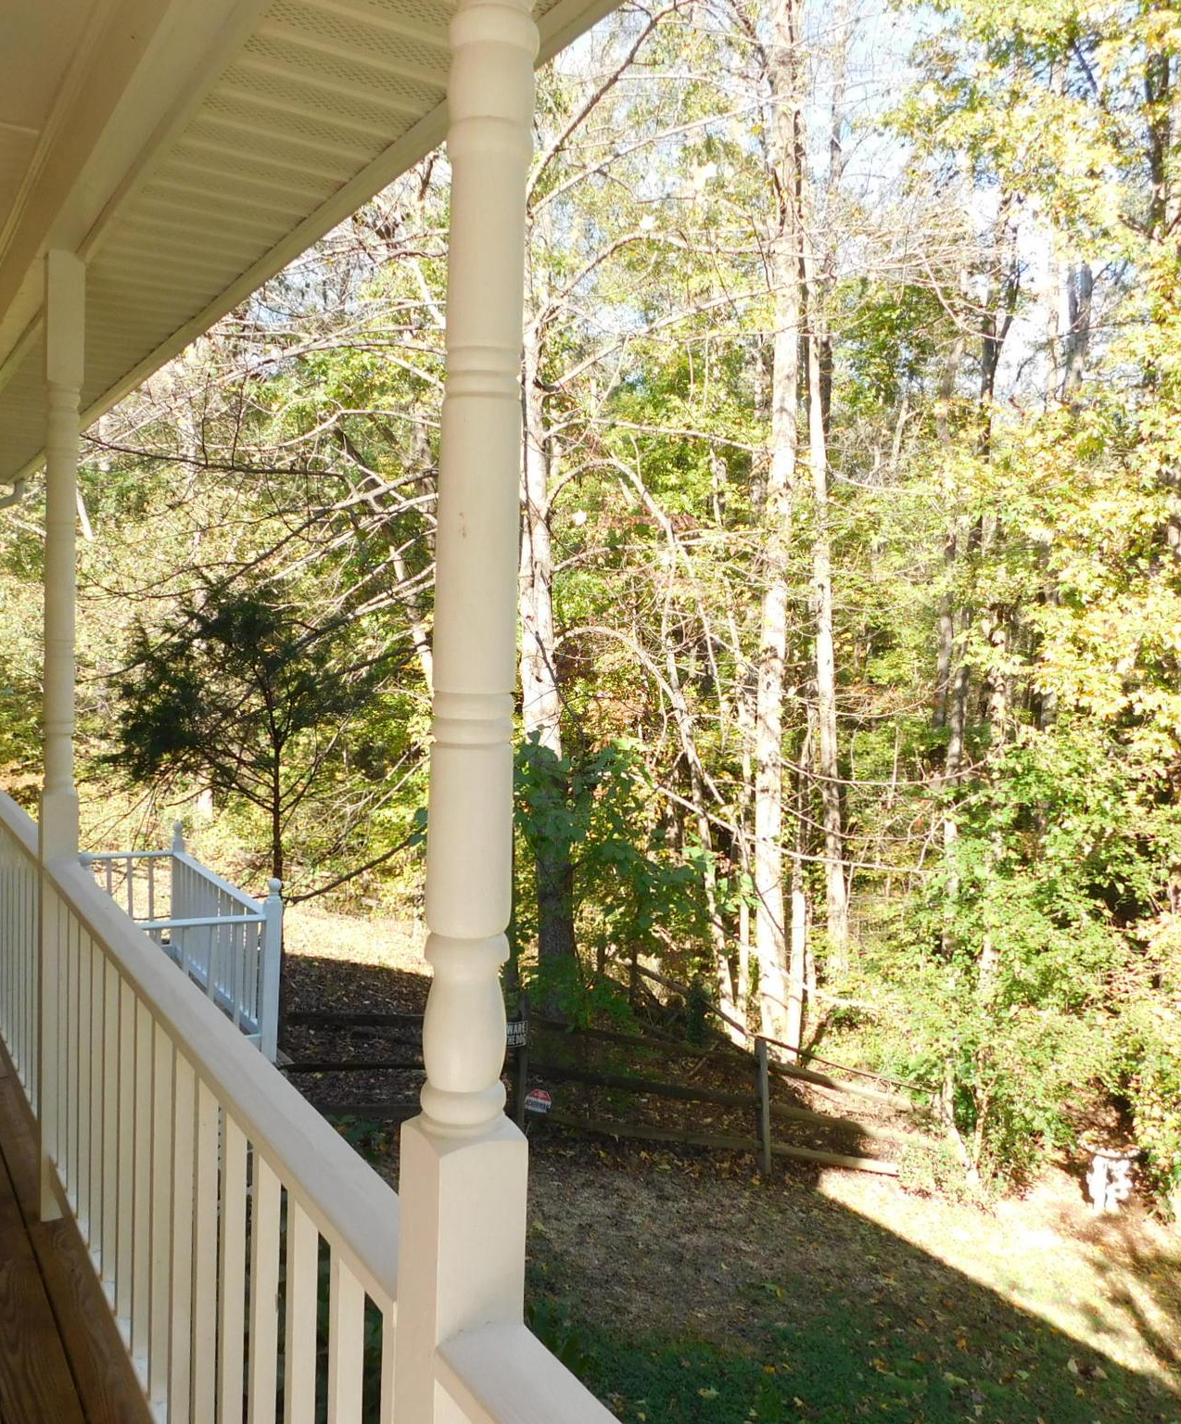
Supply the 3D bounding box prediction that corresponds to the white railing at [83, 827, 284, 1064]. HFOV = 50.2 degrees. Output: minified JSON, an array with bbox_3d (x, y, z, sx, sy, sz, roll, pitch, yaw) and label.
[{"bbox_3d":[-2.974,1.488,8.420,1.170,1.140,2.390,0,3,-31],"label":"white railing"}]

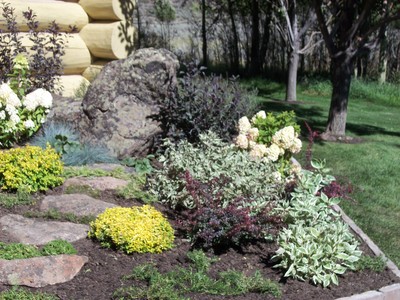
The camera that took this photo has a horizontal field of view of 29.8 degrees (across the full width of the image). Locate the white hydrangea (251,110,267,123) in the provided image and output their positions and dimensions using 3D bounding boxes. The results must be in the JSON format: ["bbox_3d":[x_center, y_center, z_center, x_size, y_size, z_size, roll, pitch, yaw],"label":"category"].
[{"bbox_3d":[0.510,-0.292,6.550,0.135,0.110,0.120,0,9,0],"label":"white hydrangea"}]

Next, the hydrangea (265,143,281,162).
[{"bbox_3d":[0.608,0.021,6.300,0.135,0.160,0.130,0,9,0],"label":"hydrangea"}]

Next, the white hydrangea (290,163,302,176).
[{"bbox_3d":[0.720,0.145,5.600,0.089,0.099,0.085,0,12,0],"label":"white hydrangea"}]

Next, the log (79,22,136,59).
[{"bbox_3d":[-0.950,-1.136,7.770,0.500,0.370,0.370,9,13,42],"label":"log"}]

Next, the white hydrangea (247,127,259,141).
[{"bbox_3d":[0.409,-0.129,5.850,0.093,0.104,0.089,0,12,0],"label":"white hydrangea"}]

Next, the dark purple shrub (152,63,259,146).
[{"bbox_3d":[0.061,-0.415,7.000,0.970,0.800,0.880,0,9,0],"label":"dark purple shrub"}]

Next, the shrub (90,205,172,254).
[{"bbox_3d":[-0.451,0.524,4.950,0.570,0.320,0.520,0,9,0],"label":"shrub"}]

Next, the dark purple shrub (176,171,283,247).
[{"bbox_3d":[0.176,0.368,4.650,0.631,0.390,0.500,0,12,0],"label":"dark purple shrub"}]

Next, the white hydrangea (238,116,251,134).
[{"bbox_3d":[0.382,-0.210,6.450,0.105,0.150,0.105,0,9,0],"label":"white hydrangea"}]

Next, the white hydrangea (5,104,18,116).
[{"bbox_3d":[-1.606,-0.337,6.400,0.119,0.097,0.097,0,12,0],"label":"white hydrangea"}]

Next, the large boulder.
[{"bbox_3d":[-0.629,-0.415,6.700,0.874,0.900,0.700,0,12,0],"label":"large boulder"}]

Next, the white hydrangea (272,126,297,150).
[{"bbox_3d":[0.714,-0.097,6.350,0.200,0.200,0.180,0,9,0],"label":"white hydrangea"}]

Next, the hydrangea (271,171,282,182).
[{"bbox_3d":[0.560,0.194,5.500,0.088,0.084,0.084,0,12,0],"label":"hydrangea"}]

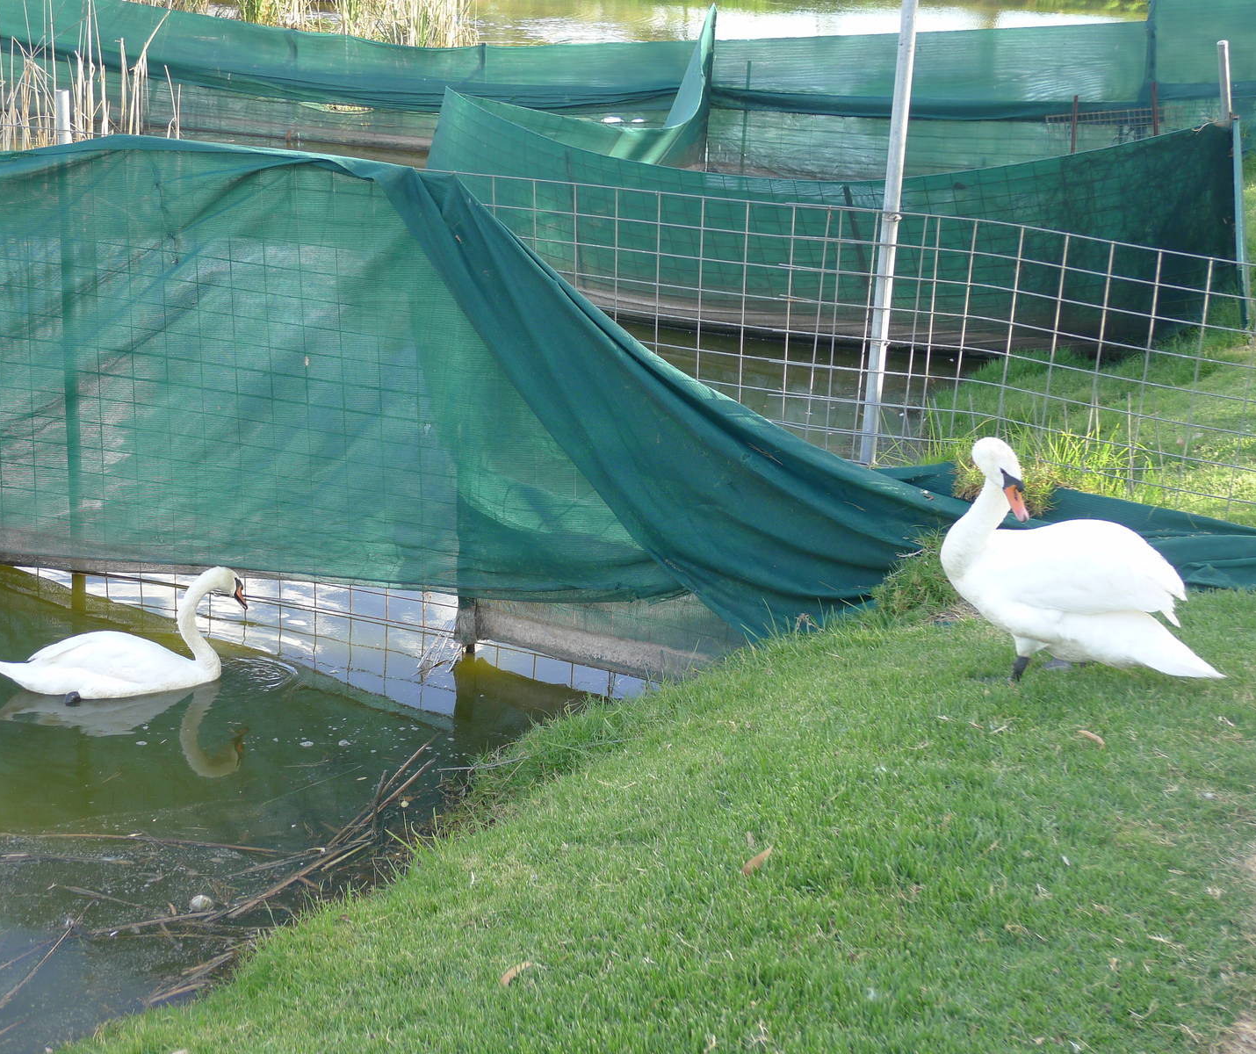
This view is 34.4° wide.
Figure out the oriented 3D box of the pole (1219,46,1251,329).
[{"bbox_3d":[2.811,-1.572,9.387,0.055,1.339,0.055,-9,19,4],"label":"pole"}]

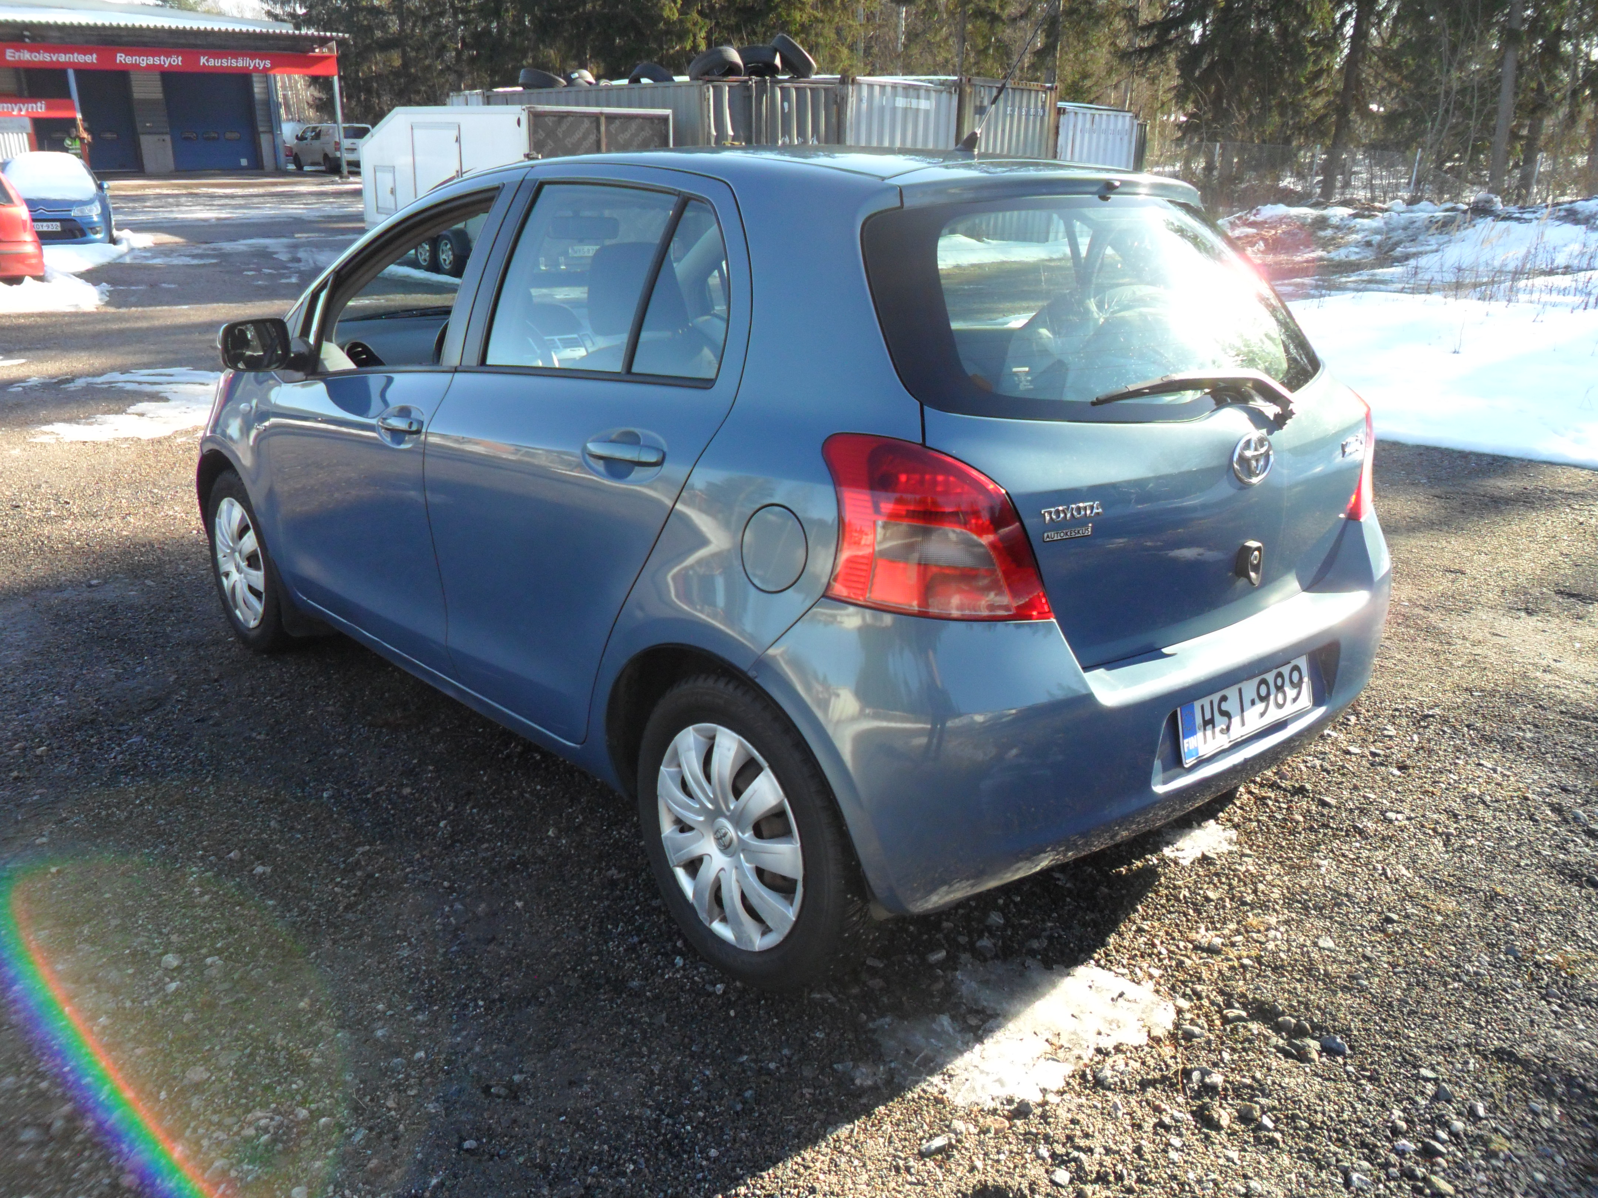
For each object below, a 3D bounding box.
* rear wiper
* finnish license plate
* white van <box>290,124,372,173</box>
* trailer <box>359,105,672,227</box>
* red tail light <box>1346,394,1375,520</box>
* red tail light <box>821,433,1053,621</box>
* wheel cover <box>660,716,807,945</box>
[{"bbox_3d":[0.678,-0.322,2.072,0.510,0.112,0.080,-10,19,-32],"label":"rear wiper"},{"bbox_3d":[0.811,0.196,2.241,0.442,0.113,0.015,-13,12,-39],"label":"finnish license plate"},{"bbox_3d":[-20.060,-19.349,53.407,1.900,1.950,4.850,-18,27,-41],"label":"white van"},{"bbox_3d":[-3.973,-5.534,16.879,2.233,2.042,4.700,-17,27,-40],"label":"trailer"},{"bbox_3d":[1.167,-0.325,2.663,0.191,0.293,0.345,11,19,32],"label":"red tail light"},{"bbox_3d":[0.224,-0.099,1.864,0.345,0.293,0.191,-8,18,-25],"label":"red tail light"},{"bbox_3d":[-0.117,0.408,2.156,0.060,0.402,0.402,-13,21,-39],"label":"wheel cover"}]

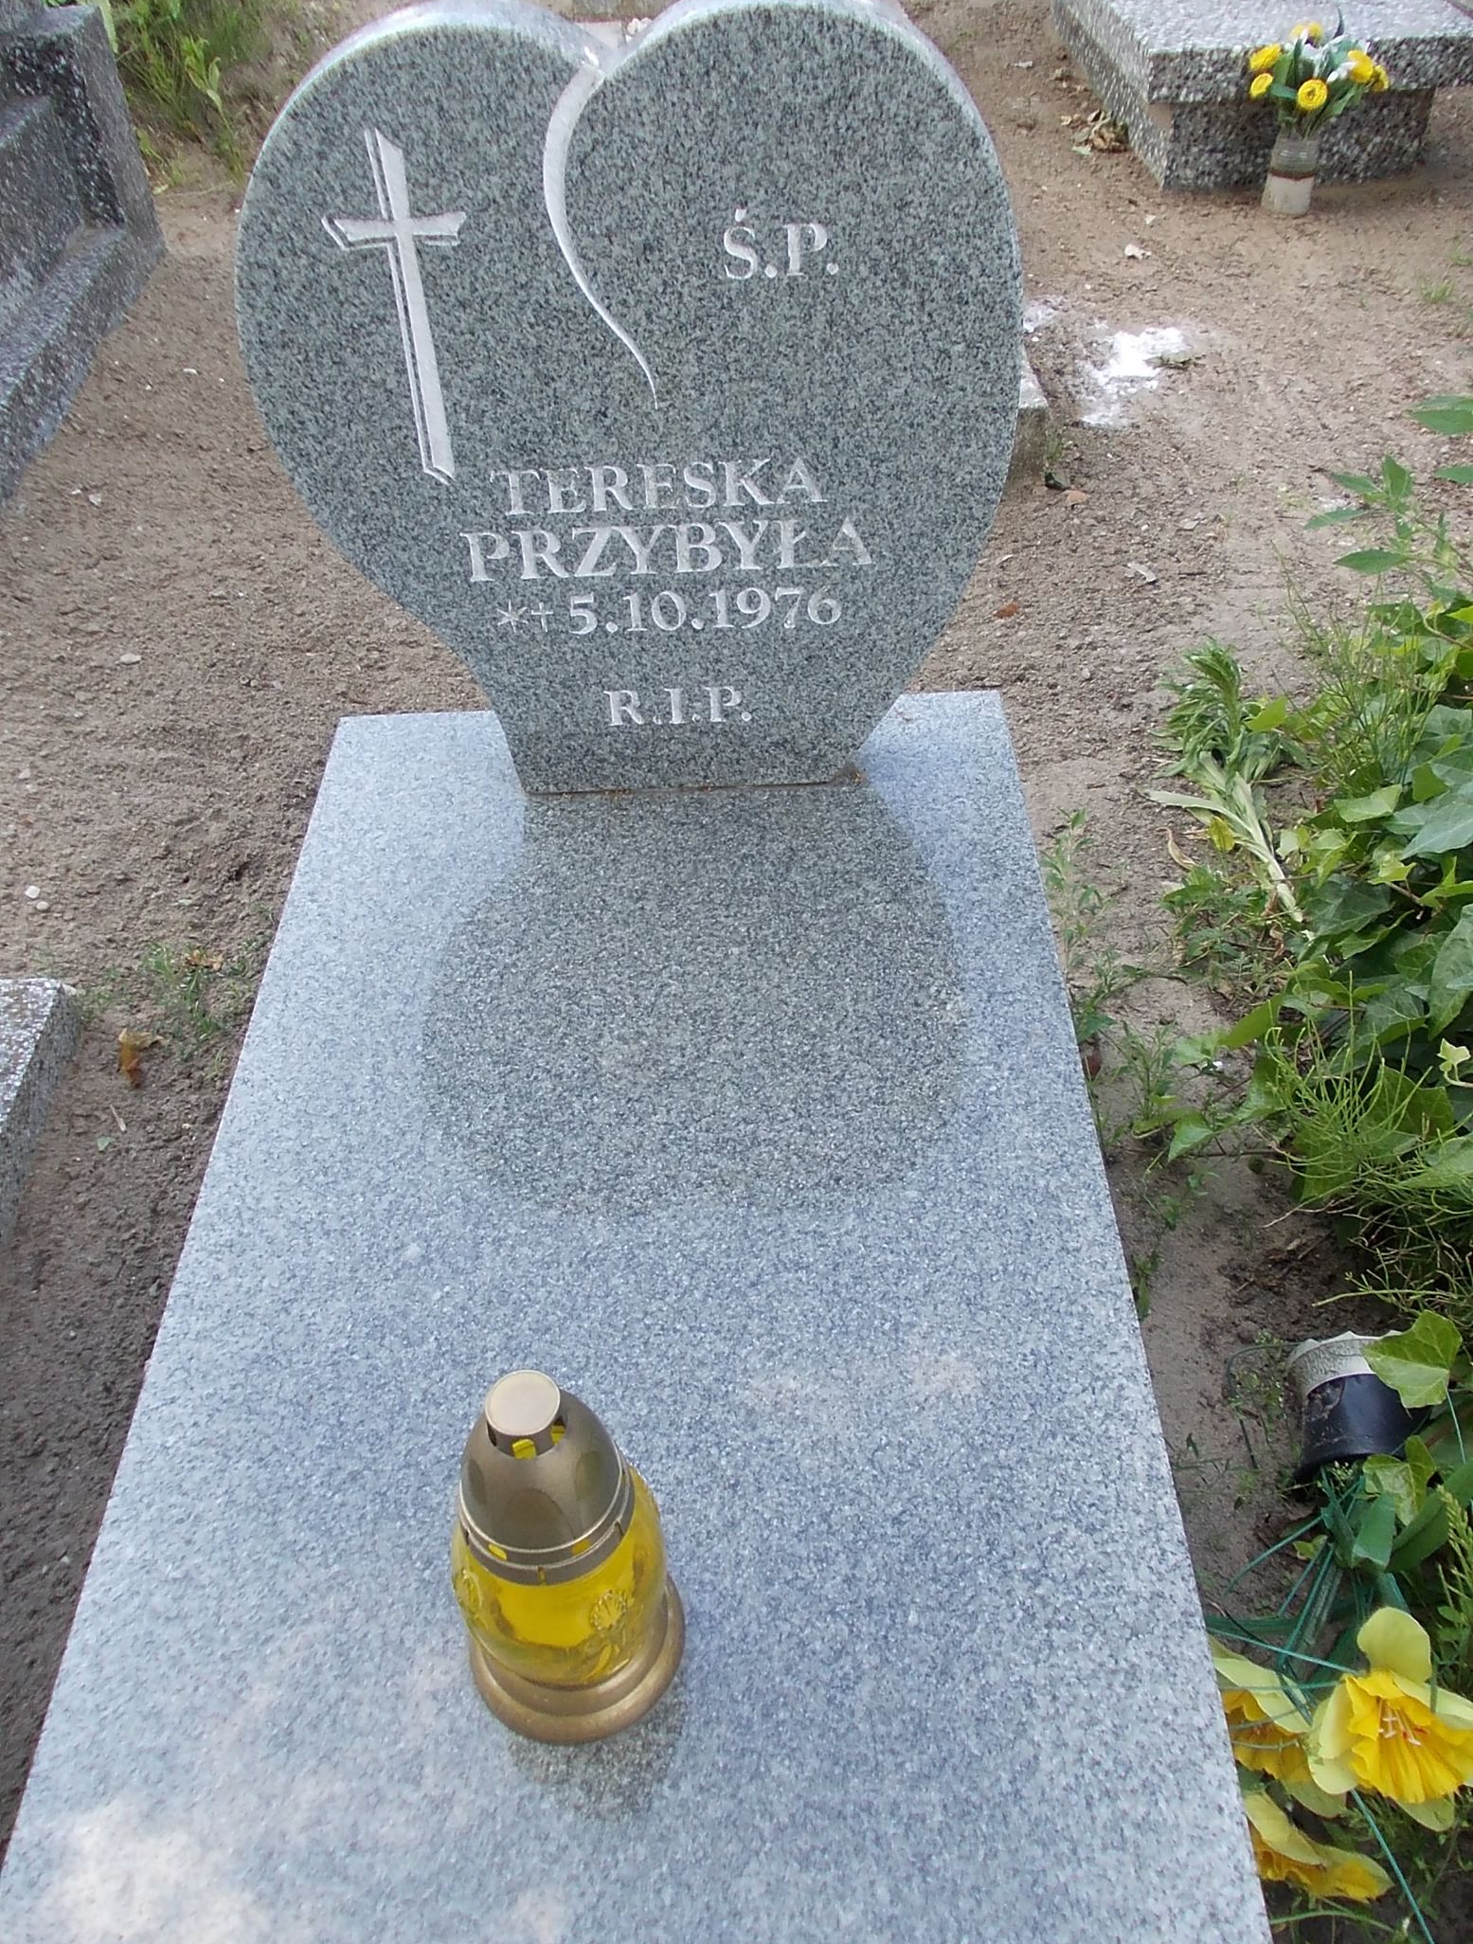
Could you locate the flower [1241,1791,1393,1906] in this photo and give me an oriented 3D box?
[{"bbox_3d":[0.317,0.486,0.884,0.095,0.080,0.050,22,69,23],"label":"flower"}]

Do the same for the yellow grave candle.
[{"bbox_3d":[-0.089,0.276,0.783,0.116,0.242,0.116,-2,45,1],"label":"yellow grave candle"}]

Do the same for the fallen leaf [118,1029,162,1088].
[{"bbox_3d":[-0.528,0.075,1.408,0.044,0.022,0.060,-2,45,1],"label":"fallen leaf"}]

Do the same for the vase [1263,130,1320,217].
[{"bbox_3d":[0.958,-1.375,2.734,0.081,0.112,0.081,-2,45,1],"label":"vase"}]

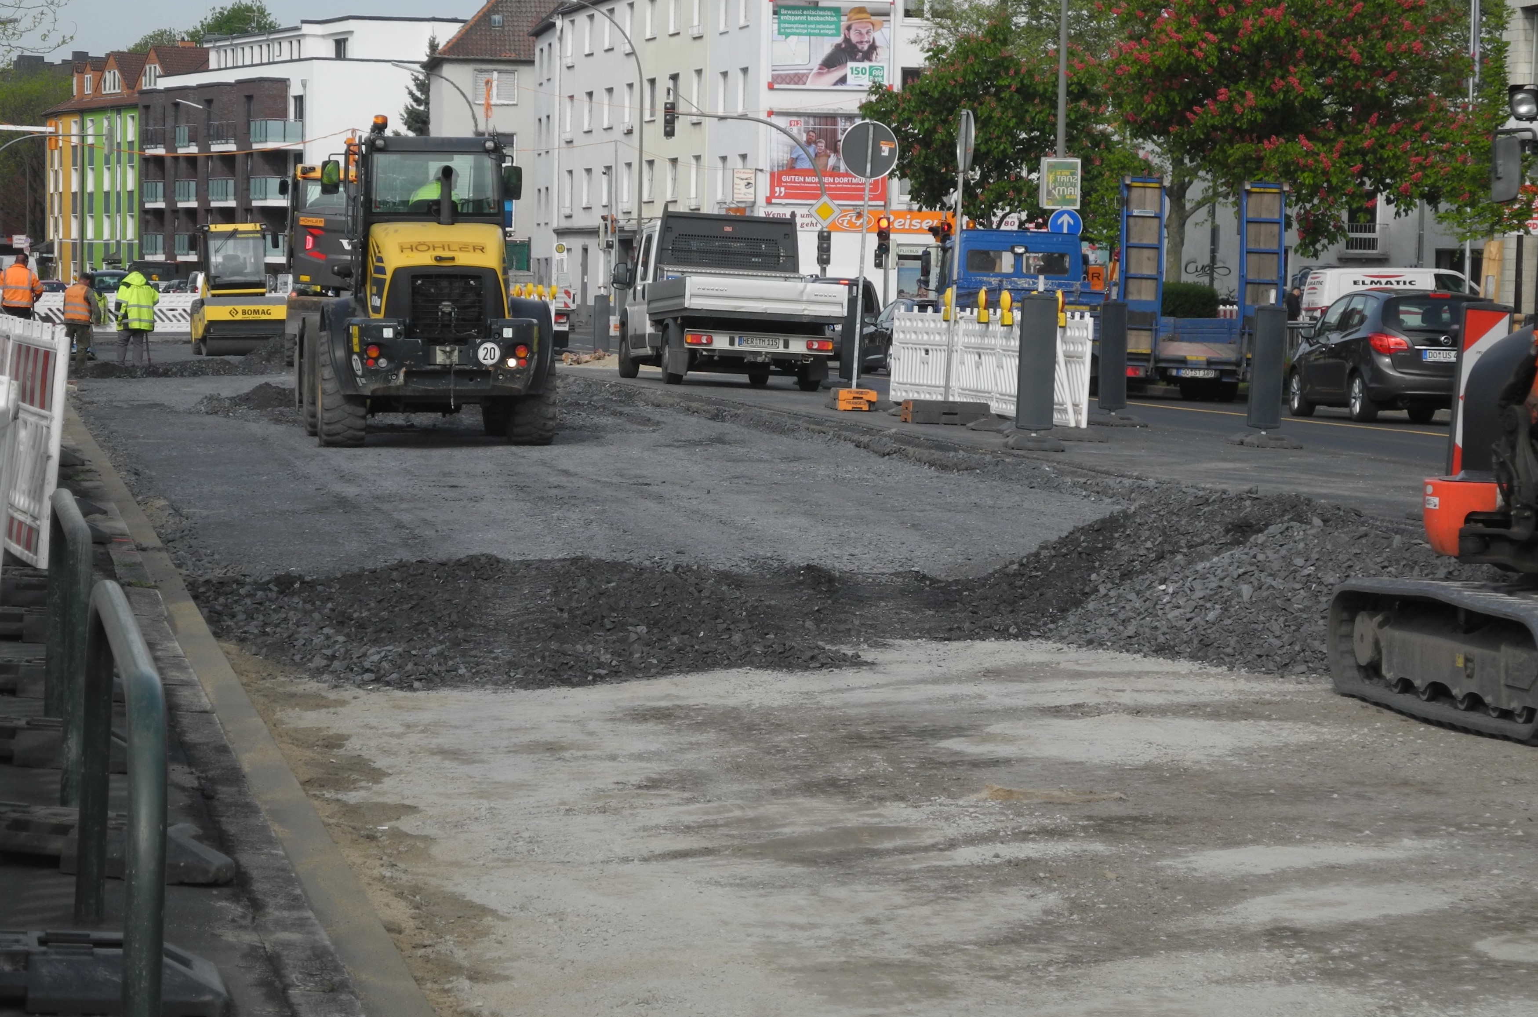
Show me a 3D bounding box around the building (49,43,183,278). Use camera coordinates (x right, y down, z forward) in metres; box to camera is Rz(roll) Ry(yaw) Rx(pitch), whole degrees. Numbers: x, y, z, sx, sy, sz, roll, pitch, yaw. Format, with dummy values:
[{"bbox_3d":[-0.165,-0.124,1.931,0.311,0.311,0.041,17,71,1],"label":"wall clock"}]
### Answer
[{"bbox_3d":[-34.500,-19.300,270.000,12.000,15.000,24.000,0,3,-21],"label":"building"}]

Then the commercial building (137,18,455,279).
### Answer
[{"bbox_3d":[-23.050,-17.505,245.730,13.000,15.000,31.500,0,3,-22],"label":"commercial building"}]

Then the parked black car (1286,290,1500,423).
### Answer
[{"bbox_3d":[7.600,-1.890,57.000,1.820,1.600,4.290,1,3,-10],"label":"parked black car"}]

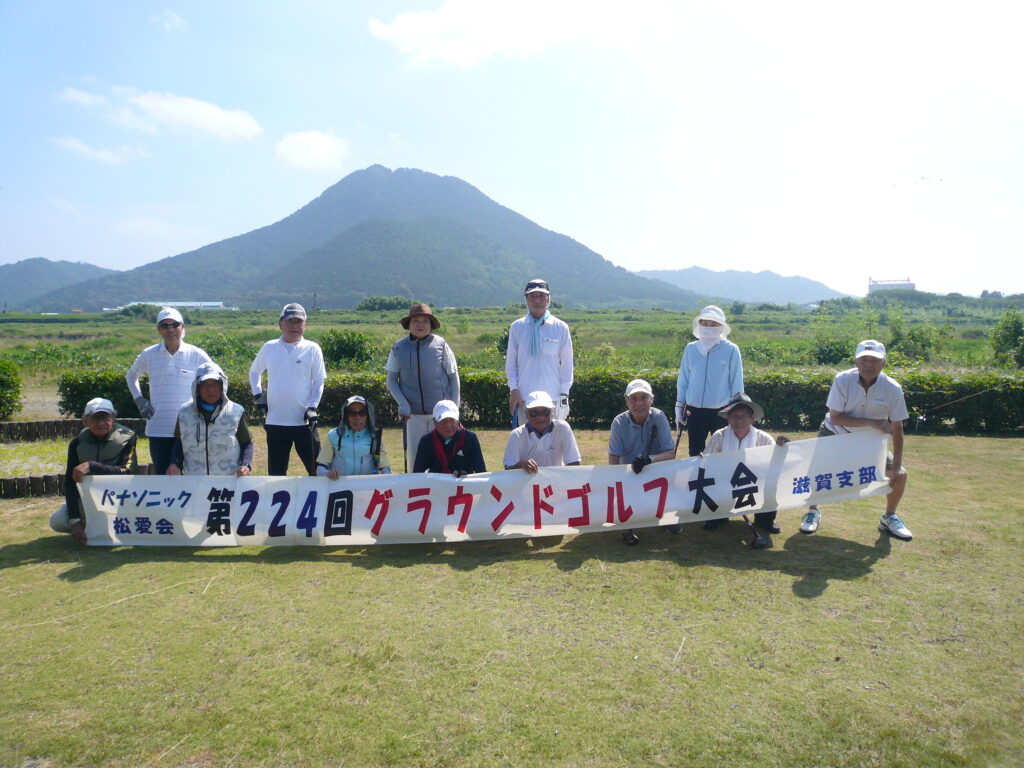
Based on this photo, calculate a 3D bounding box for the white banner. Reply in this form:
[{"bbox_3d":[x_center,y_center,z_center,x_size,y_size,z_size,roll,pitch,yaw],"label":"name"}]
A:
[{"bbox_3d":[-0.094,0.717,5.752,5.500,0.680,0.200,0,5,-4],"label":"white banner"}]

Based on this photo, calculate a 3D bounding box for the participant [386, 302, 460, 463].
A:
[{"bbox_3d":[-0.690,0.194,6.444,0.570,1.648,0.380,-1,5,-4],"label":"participant"}]

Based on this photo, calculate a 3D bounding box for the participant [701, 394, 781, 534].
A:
[{"bbox_3d":[1.677,0.561,6.079,0.580,0.970,0.640,1,5,6],"label":"participant"}]

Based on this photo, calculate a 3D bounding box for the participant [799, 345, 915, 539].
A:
[{"bbox_3d":[2.502,0.369,5.980,0.720,1.370,0.640,1,5,12],"label":"participant"}]

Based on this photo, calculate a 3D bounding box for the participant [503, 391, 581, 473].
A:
[{"bbox_3d":[0.215,0.547,6.045,0.560,1.013,0.680,0,5,0],"label":"participant"}]

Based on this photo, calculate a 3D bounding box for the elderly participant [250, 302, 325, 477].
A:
[{"bbox_3d":[-1.645,0.228,6.098,0.550,1.630,0.360,-1,5,-8],"label":"elderly participant"}]

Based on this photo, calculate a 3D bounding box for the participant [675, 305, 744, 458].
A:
[{"bbox_3d":[1.490,0.224,6.248,0.510,1.610,0.340,1,5,12],"label":"participant"}]

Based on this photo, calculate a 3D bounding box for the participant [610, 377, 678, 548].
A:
[{"bbox_3d":[0.952,0.507,5.991,0.530,1.096,0.720,1,5,11],"label":"participant"}]

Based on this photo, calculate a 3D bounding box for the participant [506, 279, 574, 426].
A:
[{"bbox_3d":[0.221,0.101,6.436,0.540,1.828,0.360,0,5,0],"label":"participant"}]

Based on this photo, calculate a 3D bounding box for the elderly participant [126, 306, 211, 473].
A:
[{"bbox_3d":[-2.698,0.208,6.495,0.610,1.623,0.360,-1,5,-11],"label":"elderly participant"}]

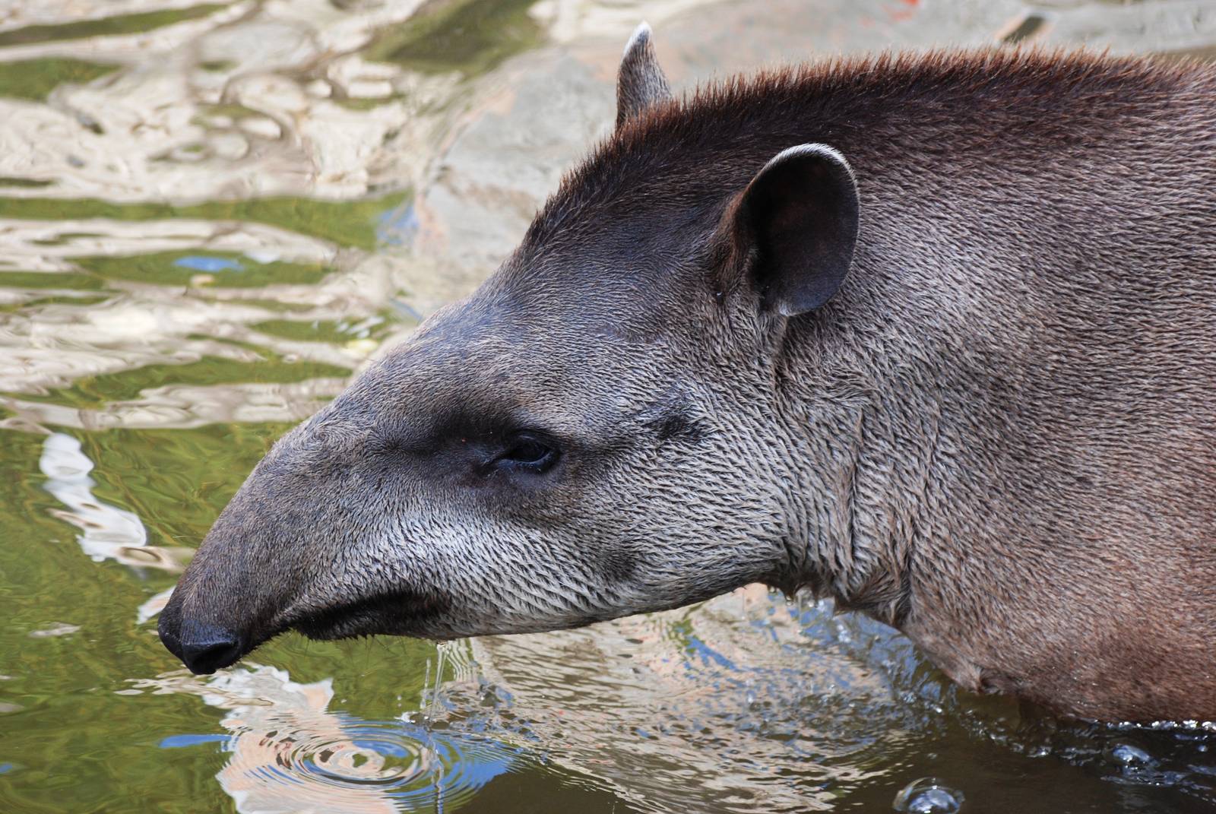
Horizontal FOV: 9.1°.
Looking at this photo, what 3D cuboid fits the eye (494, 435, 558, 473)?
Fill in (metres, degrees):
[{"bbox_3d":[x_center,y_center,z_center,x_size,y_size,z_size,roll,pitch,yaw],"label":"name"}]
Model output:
[{"bbox_3d":[-0.050,0.029,4.670,0.038,0.023,0.018,-8,22,7],"label":"eye"}]

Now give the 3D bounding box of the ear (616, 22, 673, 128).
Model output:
[{"bbox_3d":[0.027,-0.195,4.840,0.048,0.108,0.068,12,20,35],"label":"ear"}]

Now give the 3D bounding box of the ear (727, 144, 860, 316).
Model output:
[{"bbox_3d":[0.115,-0.108,4.650,0.070,0.108,0.050,13,22,-2],"label":"ear"}]

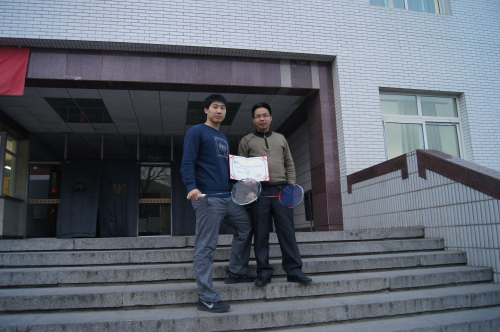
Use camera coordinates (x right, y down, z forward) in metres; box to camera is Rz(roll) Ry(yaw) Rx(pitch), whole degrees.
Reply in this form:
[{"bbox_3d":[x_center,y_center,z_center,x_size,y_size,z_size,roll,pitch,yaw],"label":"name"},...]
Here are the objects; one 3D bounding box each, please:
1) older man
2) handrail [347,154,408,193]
[{"bbox_3d":[0.245,0.219,3.535,0.580,1.710,0.480,-1,-11,-8],"label":"older man"},{"bbox_3d":[2.097,0.173,6.011,0.270,0.335,1.840,0,-11,-11],"label":"handrail"}]

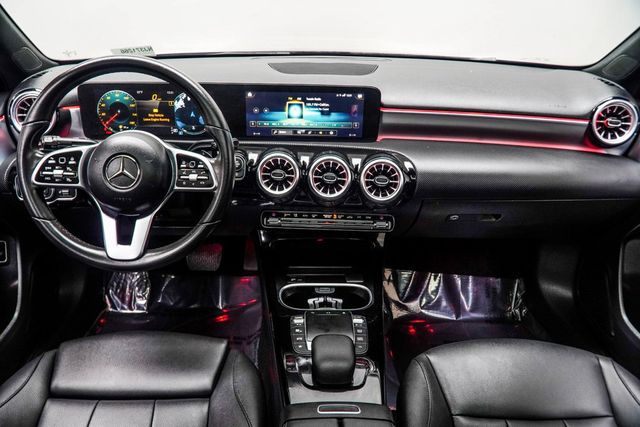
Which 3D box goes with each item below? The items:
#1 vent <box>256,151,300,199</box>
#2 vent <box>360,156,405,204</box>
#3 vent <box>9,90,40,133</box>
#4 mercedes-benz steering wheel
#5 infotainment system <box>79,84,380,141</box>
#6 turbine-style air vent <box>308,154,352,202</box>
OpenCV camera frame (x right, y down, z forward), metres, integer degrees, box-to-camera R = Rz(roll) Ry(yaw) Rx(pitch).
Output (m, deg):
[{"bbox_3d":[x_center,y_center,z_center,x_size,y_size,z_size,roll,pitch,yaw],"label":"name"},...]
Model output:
[{"bbox_3d":[-0.083,-0.081,0.990,0.088,0.088,0.050,2,6,1],"label":"vent"},{"bbox_3d":[0.126,-0.068,0.980,0.088,0.088,0.050,2,6,1],"label":"vent"},{"bbox_3d":[-0.571,-0.203,0.975,0.094,0.094,0.050,0,6,-3],"label":"vent"},{"bbox_3d":[-0.334,-0.086,0.840,0.375,0.370,0.100,1,1,-2],"label":"mercedes-benz steering wheel"},{"bbox_3d":[-0.187,-0.209,1.008,0.625,0.118,0.040,1,6,-2],"label":"infotainment system"},{"bbox_3d":[0.022,-0.074,0.987,0.088,0.088,0.050,2,6,1],"label":"turbine-style air vent"}]

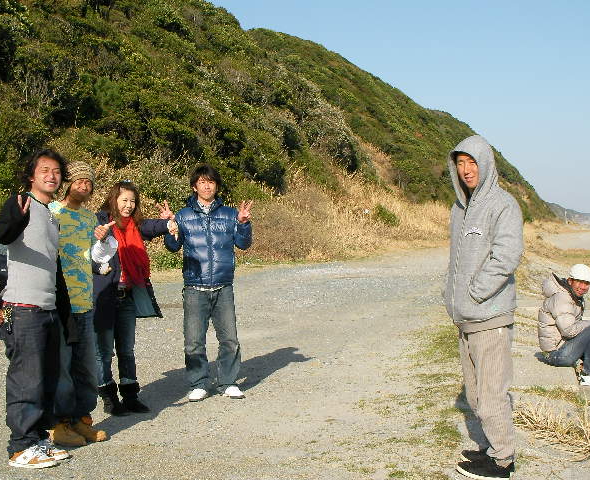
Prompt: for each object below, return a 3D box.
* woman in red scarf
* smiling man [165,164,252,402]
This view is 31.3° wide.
[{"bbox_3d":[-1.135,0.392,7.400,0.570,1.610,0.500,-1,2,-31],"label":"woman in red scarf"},{"bbox_3d":[-0.645,0.313,7.840,0.640,1.735,0.400,0,1,-7],"label":"smiling man"}]

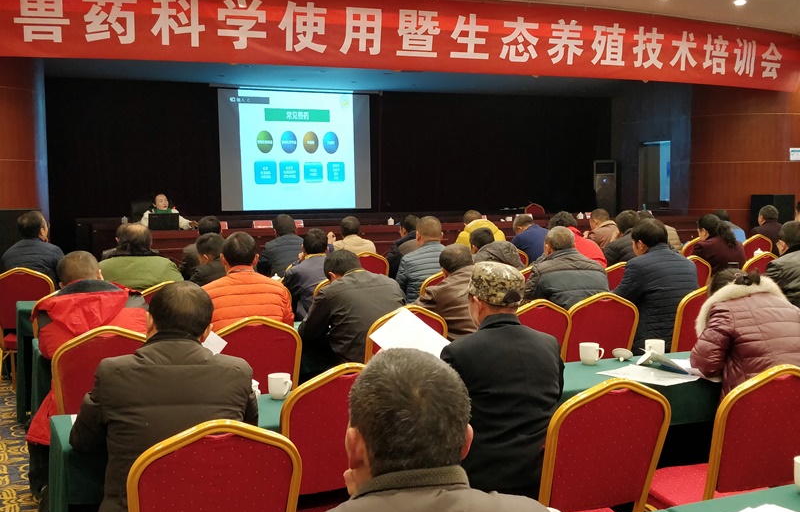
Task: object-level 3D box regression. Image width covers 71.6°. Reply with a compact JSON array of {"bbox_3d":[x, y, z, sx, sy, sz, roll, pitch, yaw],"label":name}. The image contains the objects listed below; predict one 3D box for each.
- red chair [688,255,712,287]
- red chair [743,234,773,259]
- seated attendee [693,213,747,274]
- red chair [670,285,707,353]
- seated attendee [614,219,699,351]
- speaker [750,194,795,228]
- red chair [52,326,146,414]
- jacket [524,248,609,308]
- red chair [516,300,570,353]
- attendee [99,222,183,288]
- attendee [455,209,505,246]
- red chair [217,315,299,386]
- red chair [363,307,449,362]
[{"bbox_3d":[2.451,0.425,5.058,0.450,0.920,0.560,-2,7,-16],"label":"red chair"},{"bbox_3d":[4.229,0.188,6.925,0.450,0.920,0.560,-2,7,-16],"label":"red chair"},{"bbox_3d":[2.983,0.251,5.223,0.500,1.270,0.720,-3,7,-18],"label":"seated attendee"},{"bbox_3d":[1.832,0.596,3.668,0.450,0.920,0.560,-2,7,-16],"label":"red chair"},{"bbox_3d":[1.654,0.436,3.633,0.530,1.300,0.750,-3,7,-18],"label":"seated attendee"},{"bbox_3d":[6.019,-0.344,8.980,0.450,1.280,0.440,-2,7,-14],"label":"speaker"},{"bbox_3d":[-1.333,0.745,2.730,0.450,0.940,0.570,-2,7,-14],"label":"red chair"},{"bbox_3d":[1.029,0.291,3.443,0.540,0.680,0.480,-2,7,-14],"label":"jacket"},{"bbox_3d":[0.673,0.656,3.241,0.450,0.920,0.560,-2,7,-14],"label":"red chair"},{"bbox_3d":[-1.702,0.455,3.703,0.560,1.280,0.750,-2,7,-12],"label":"attendee"},{"bbox_3d":[0.766,0.180,5.742,0.550,1.270,0.780,-3,7,-18],"label":"attendee"},{"bbox_3d":[-0.714,0.711,2.813,0.450,0.930,0.570,-2,7,-15],"label":"red chair"},{"bbox_3d":[-0.022,0.678,3.060,0.450,0.930,0.570,-2,7,-12],"label":"red chair"}]

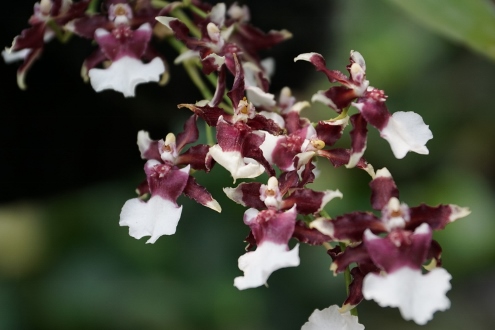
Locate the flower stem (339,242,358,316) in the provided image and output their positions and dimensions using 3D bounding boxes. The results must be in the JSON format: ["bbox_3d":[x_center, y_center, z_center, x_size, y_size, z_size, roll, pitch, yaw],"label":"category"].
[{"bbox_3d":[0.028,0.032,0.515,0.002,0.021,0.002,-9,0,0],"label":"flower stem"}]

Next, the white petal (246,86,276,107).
[{"bbox_3d":[0.004,-0.019,0.527,0.009,0.006,0.005,0,0,0],"label":"white petal"}]

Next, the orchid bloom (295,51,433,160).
[{"bbox_3d":[0.032,-0.016,0.510,0.033,0.030,0.022,0,0,-41],"label":"orchid bloom"}]

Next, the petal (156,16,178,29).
[{"bbox_3d":[-0.023,-0.040,0.525,0.007,0.003,0.005,0,0,0],"label":"petal"}]

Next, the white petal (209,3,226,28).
[{"bbox_3d":[-0.009,-0.043,0.530,0.005,0.007,0.005,0,0,0],"label":"white petal"}]

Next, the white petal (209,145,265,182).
[{"bbox_3d":[-0.003,0.000,0.497,0.015,0.010,0.008,0,0,0],"label":"white petal"}]

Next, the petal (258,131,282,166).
[{"bbox_3d":[0.006,-0.005,0.508,0.007,0.009,0.006,0,0,0],"label":"petal"}]

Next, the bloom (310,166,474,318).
[{"bbox_3d":[0.039,0.022,0.500,0.042,0.041,0.020,0,0,-3],"label":"bloom"}]

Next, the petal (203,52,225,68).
[{"bbox_3d":[-0.010,-0.029,0.520,0.006,0.004,0.005,0,0,0],"label":"petal"}]

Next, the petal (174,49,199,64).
[{"bbox_3d":[-0.017,-0.031,0.530,0.007,0.005,0.005,0,0,0],"label":"petal"}]

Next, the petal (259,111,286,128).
[{"bbox_3d":[0.007,-0.013,0.520,0.007,0.005,0.005,0,0,0],"label":"petal"}]

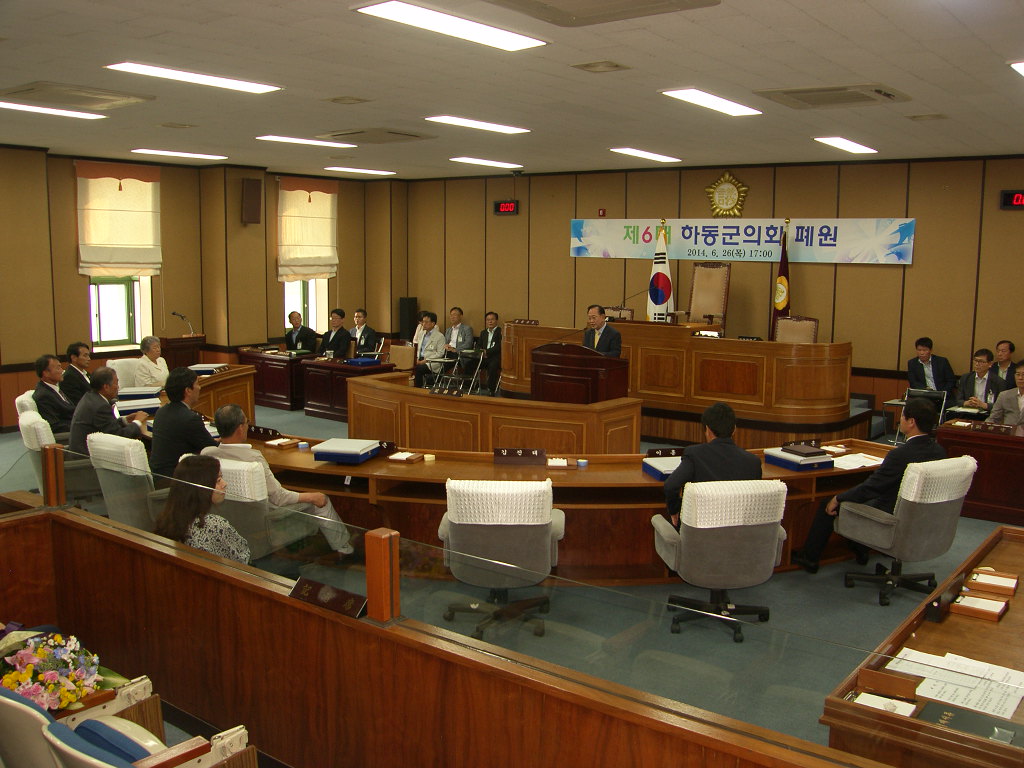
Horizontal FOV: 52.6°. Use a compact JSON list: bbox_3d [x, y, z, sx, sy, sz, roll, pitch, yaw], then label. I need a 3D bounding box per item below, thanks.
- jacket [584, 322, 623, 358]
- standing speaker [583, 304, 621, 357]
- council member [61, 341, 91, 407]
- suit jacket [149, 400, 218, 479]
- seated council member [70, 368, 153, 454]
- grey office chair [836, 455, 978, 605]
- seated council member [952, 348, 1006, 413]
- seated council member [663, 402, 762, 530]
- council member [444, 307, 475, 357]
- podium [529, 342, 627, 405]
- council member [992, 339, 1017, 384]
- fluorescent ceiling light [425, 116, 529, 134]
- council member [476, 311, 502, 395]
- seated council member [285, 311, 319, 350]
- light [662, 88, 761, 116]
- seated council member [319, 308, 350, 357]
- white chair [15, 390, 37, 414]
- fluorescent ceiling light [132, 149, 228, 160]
[{"bbox_3d":[0.979,-0.308,11.245,0.480,0.740,0.320,7,9,39],"label":"jacket"},{"bbox_3d":[0.971,-0.074,11.260,0.520,1.640,0.360,6,9,40],"label":"standing speaker"},{"bbox_3d":[-3.843,0.242,9.618,0.800,1.250,0.540,2,7,8],"label":"council member"},{"bbox_3d":[-2.415,0.437,7.613,0.520,0.670,0.460,6,9,36],"label":"suit jacket"},{"bbox_3d":[-2.848,0.488,7.740,0.820,1.250,0.560,-1,7,-16],"label":"seated council member"},{"bbox_3d":[2.454,0.883,6.580,0.740,0.880,0.700,-3,8,-32],"label":"grey office chair"},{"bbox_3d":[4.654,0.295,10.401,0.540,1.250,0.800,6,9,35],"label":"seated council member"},{"bbox_3d":[1.191,0.714,6.362,0.580,1.240,0.800,-1,7,-14],"label":"seated council member"},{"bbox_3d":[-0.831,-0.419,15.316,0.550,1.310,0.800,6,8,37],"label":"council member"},{"bbox_3d":[0.721,0.175,10.980,0.920,1.220,0.580,6,9,35],"label":"podium"},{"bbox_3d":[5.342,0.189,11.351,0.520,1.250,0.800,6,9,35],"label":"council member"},{"bbox_3d":[-0.326,-2.482,9.940,0.280,0.080,1.290,6,9,35],"label":"fluorescent ceiling light"},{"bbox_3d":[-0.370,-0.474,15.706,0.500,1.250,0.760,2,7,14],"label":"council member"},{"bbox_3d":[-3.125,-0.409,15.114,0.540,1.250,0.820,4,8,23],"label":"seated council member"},{"bbox_3d":[1.615,-2.302,8.353,0.310,0.080,1.300,5,8,34],"label":"light"},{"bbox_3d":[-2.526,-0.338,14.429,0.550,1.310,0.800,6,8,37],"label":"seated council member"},{"bbox_3d":[-3.914,0.517,9.030,0.680,0.880,0.700,-2,8,-21],"label":"white chair"},{"bbox_3d":[-4.221,-2.919,13.184,0.280,0.080,1.290,6,9,35],"label":"fluorescent ceiling light"}]

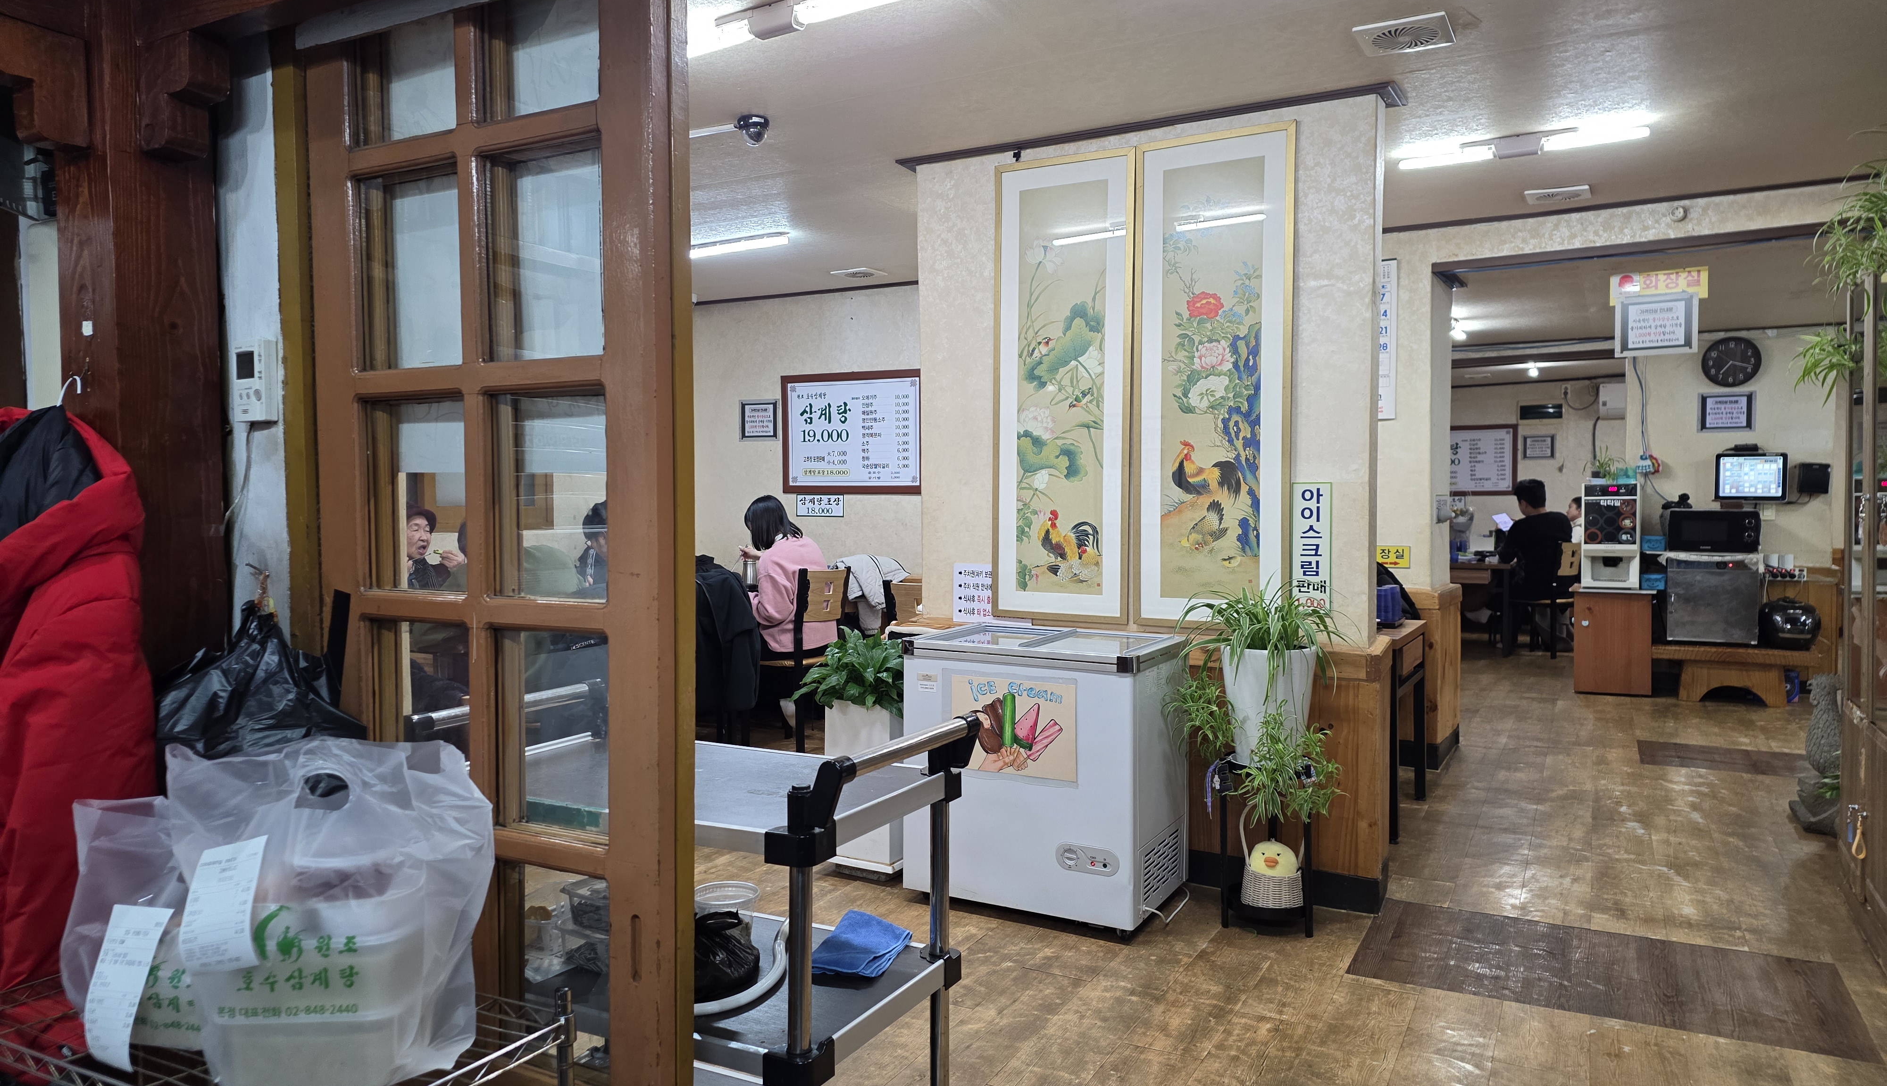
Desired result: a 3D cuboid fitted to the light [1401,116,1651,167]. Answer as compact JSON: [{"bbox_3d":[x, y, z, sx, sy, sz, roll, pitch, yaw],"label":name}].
[{"bbox_3d":[1.934,-1.331,4.208,0.770,0.100,0.120,1,2,28],"label":"light"}]

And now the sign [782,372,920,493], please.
[{"bbox_3d":[-0.564,-0.675,7.730,1.078,0.750,0.030,2,3,30],"label":"sign"}]

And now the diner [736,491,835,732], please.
[{"bbox_3d":[-0.887,0.391,6.607,0.620,1.290,0.480,2,3,38],"label":"diner"}]

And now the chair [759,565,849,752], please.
[{"bbox_3d":[-0.786,0.546,6.080,0.490,0.890,0.430,1,2,28],"label":"chair"}]

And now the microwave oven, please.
[{"bbox_3d":[4.813,-0.075,7.837,0.470,0.255,0.350,1,3,28],"label":"microwave oven"}]

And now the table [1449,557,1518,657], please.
[{"bbox_3d":[4.355,0.491,10.368,0.720,0.725,1.200,2,3,30],"label":"table"}]

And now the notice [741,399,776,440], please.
[{"bbox_3d":[-1.192,-0.790,8.096,0.315,0.262,0.022,2,3,30],"label":"notice"}]

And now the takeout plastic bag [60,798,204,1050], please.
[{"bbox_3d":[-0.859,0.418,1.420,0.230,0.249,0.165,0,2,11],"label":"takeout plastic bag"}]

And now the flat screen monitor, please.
[{"bbox_3d":[5.039,-0.411,7.817,0.368,0.297,0.065,1,3,29],"label":"flat screen monitor"}]

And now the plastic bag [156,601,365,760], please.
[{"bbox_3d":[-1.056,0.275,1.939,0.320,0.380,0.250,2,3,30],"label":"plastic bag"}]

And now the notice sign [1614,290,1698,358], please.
[{"bbox_3d":[3.052,-0.936,5.360,0.310,0.257,0.025,2,3,33],"label":"notice sign"}]

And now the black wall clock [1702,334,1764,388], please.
[{"bbox_3d":[4.804,-1.112,7.643,0.310,0.310,0.045,1,2,28],"label":"black wall clock"}]

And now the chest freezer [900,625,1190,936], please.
[{"bbox_3d":[0.313,0.676,3.755,0.722,0.772,0.480,1,2,29],"label":"chest freezer"}]

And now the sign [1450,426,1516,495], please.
[{"bbox_3d":[5.110,-0.804,12.300,0.950,0.700,0.035,1,2,28],"label":"sign"}]

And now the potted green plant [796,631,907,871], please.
[{"bbox_3d":[-0.292,0.667,4.100,0.380,0.770,0.370,1,2,28],"label":"potted green plant"}]

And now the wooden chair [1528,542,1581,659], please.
[{"bbox_3d":[4.740,0.428,9.906,0.420,0.896,0.470,-2,3,-34],"label":"wooden chair"}]

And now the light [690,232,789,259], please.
[{"bbox_3d":[-1.261,-1.467,6.312,1.200,0.085,0.100,2,3,32],"label":"light"}]

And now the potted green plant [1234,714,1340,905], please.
[{"bbox_3d":[0.943,0.732,3.450,0.290,0.530,0.260,0,2,17],"label":"potted green plant"}]

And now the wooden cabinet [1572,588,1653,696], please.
[{"bbox_3d":[4.385,0.634,8.204,0.455,0.645,0.450,1,3,27],"label":"wooden cabinet"}]

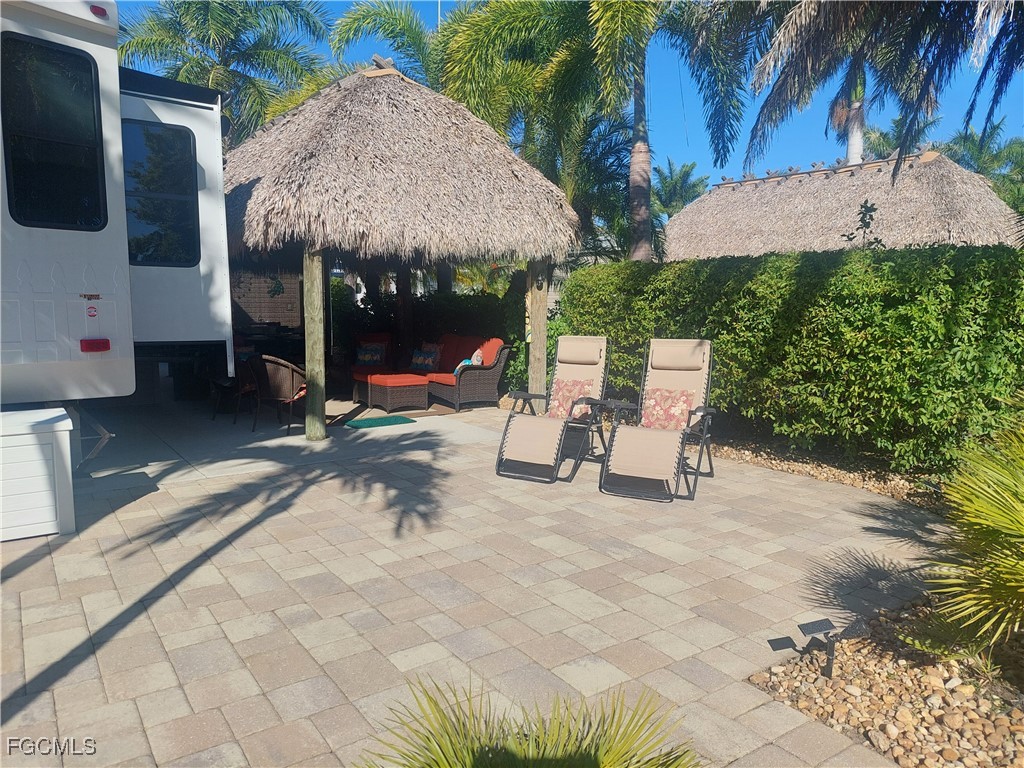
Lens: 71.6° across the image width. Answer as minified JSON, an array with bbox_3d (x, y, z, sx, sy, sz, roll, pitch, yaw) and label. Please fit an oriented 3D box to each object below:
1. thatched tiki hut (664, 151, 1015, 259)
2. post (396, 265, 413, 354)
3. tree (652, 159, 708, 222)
[{"bbox_3d":[6.914,-2.724,16.815,4.200,4.500,8.300,-4,8,-35],"label":"thatched tiki hut"},{"bbox_3d":[-1.780,-1.084,11.730,0.200,2.200,0.200,-4,8,-35],"label":"post"},{"bbox_3d":[6.588,-5.669,29.432,3.300,7.380,3.300,-4,8,-35],"label":"tree"}]

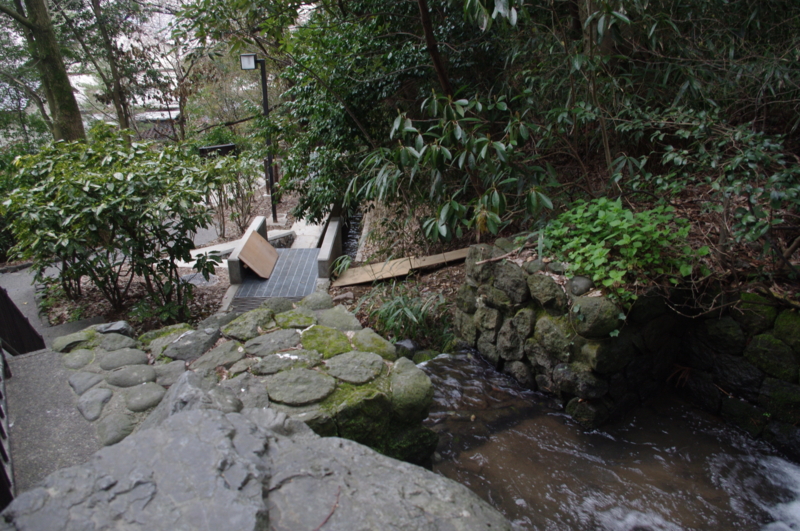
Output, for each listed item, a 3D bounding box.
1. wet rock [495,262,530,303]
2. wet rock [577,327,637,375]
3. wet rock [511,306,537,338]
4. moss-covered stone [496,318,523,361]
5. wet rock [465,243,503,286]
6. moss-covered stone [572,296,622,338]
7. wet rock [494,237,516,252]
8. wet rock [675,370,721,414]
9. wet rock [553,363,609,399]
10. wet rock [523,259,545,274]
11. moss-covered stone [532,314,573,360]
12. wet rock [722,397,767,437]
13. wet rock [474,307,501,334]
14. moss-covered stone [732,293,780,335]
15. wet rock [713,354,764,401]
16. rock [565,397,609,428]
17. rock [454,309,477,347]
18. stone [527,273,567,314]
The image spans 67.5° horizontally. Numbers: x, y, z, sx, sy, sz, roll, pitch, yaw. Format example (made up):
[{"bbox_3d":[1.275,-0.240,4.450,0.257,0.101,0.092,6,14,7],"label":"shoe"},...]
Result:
[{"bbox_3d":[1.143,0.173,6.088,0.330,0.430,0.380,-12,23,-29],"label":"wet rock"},{"bbox_3d":[1.580,0.650,4.584,0.460,0.350,0.380,-9,22,-24],"label":"wet rock"},{"bbox_3d":[1.079,0.498,5.233,0.221,0.290,0.233,-13,24,-31],"label":"wet rock"},{"bbox_3d":[0.982,0.664,5.374,0.249,0.407,0.211,-13,24,-31],"label":"moss-covered stone"},{"bbox_3d":[0.901,-0.011,6.462,0.340,0.410,0.420,-12,23,-29],"label":"wet rock"},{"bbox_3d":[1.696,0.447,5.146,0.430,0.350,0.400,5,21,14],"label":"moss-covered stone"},{"bbox_3d":[1.101,-0.219,6.250,0.212,0.157,0.249,-13,24,-31],"label":"wet rock"},{"bbox_3d":[2.435,1.039,4.903,0.319,0.365,0.385,-18,27,-41],"label":"wet rock"},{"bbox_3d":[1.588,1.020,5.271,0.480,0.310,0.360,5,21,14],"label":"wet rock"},{"bbox_3d":[1.259,0.009,5.650,0.190,0.140,0.224,-13,24,-31],"label":"wet rock"},{"bbox_3d":[1.436,0.678,5.642,0.330,0.410,0.380,-12,23,-29],"label":"moss-covered stone"},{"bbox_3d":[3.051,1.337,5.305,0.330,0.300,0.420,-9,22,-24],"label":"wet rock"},{"bbox_3d":[0.818,0.495,5.599,0.225,0.264,0.265,-13,24,-31],"label":"wet rock"},{"bbox_3d":[2.740,0.378,4.618,0.298,0.342,0.360,-18,27,-41],"label":"moss-covered stone"},{"bbox_3d":[2.656,0.879,4.701,0.329,0.360,0.417,-18,27,-41],"label":"wet rock"},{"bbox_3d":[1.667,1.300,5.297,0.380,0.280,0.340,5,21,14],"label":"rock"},{"bbox_3d":[0.736,0.697,6.733,0.280,0.420,0.270,-12,23,-29],"label":"rock"},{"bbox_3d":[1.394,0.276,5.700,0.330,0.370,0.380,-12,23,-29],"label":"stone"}]

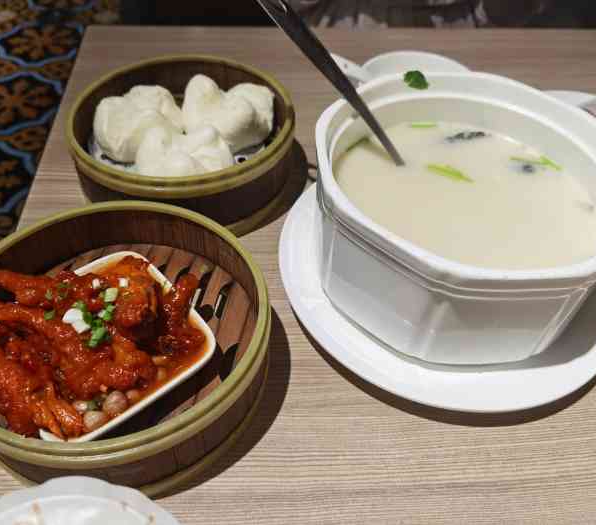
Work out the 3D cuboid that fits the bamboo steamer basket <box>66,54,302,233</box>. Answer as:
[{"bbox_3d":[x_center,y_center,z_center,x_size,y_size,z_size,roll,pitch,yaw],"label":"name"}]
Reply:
[{"bbox_3d":[-0.090,-0.096,0.449,0.175,0.060,0.175,1,49,0],"label":"bamboo steamer basket"}]

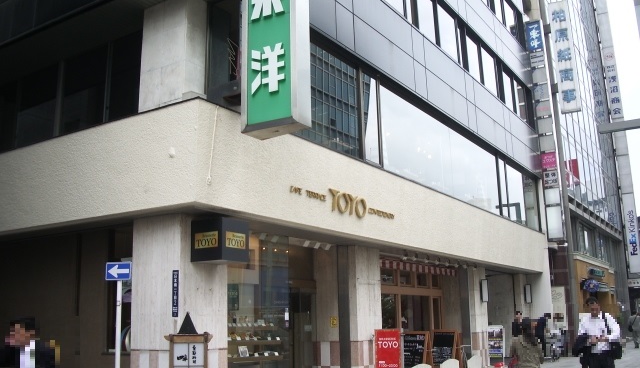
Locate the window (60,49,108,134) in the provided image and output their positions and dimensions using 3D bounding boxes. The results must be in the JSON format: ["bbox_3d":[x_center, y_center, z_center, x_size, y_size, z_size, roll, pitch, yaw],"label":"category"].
[{"bbox_3d":[-4.930,-1.942,13.494,1.393,1.736,0.080,-9,-15,32],"label":"window"}]

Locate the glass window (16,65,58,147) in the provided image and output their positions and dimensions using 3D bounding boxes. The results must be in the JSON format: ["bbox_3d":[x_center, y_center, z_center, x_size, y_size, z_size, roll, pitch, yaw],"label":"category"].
[{"bbox_3d":[-6.263,-1.693,14.323,1.379,1.715,0.080,-9,-15,32],"label":"glass window"}]

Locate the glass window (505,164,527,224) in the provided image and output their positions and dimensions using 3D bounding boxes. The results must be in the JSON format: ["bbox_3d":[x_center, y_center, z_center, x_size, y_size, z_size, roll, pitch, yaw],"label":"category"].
[{"bbox_3d":[6.980,0.442,22.924,0.100,1.968,2.091,-9,-15,32],"label":"glass window"}]

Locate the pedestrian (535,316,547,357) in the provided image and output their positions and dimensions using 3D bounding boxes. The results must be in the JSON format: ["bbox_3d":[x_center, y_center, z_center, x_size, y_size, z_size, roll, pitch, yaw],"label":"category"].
[{"bbox_3d":[8.557,5.880,25.000,0.400,1.660,0.500,0,-12,-8],"label":"pedestrian"}]

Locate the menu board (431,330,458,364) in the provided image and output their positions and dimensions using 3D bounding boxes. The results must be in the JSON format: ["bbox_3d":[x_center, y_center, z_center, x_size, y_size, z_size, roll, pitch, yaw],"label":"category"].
[{"bbox_3d":[3.423,4.558,17.590,0.700,1.220,0.500,-9,-15,32],"label":"menu board"}]

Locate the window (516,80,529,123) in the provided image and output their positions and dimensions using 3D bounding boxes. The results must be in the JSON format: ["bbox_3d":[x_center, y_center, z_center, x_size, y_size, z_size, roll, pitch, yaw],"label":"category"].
[{"bbox_3d":[7.853,-3.223,25.276,0.100,1.387,1.367,-9,-15,32],"label":"window"}]

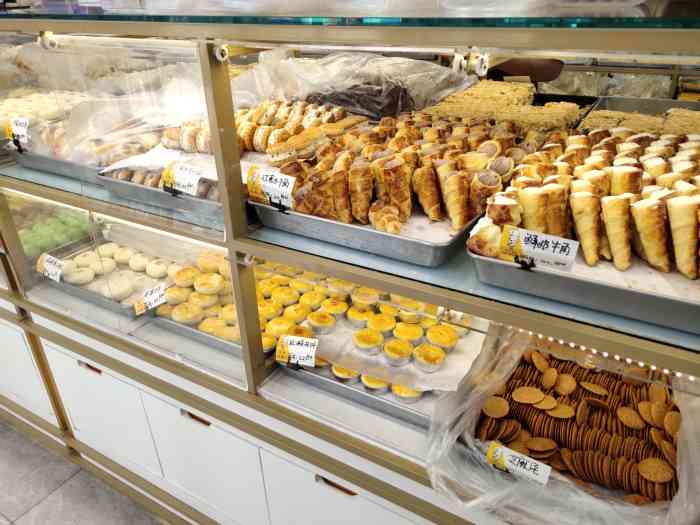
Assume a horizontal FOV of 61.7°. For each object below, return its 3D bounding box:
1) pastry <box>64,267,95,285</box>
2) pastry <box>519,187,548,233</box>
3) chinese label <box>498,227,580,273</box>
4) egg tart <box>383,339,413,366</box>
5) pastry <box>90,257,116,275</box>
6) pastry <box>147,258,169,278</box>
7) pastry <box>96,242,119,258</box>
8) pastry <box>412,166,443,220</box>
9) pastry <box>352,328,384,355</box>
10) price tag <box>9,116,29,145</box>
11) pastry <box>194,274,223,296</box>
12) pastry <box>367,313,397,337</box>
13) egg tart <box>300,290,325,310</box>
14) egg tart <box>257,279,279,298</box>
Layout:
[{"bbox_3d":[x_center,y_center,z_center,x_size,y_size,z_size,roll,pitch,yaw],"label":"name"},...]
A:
[{"bbox_3d":[-0.771,0.036,1.669,0.075,0.041,0.075,14,31,29],"label":"pastry"},{"bbox_3d":[0.300,-0.062,0.940,0.044,0.108,0.044,0,18,36],"label":"pastry"},{"bbox_3d":[0.254,-0.018,0.789,0.100,0.055,0.008,15,40,23],"label":"chinese label"},{"bbox_3d":[0.109,0.203,1.301,0.068,0.031,0.068,-2,27,1],"label":"egg tart"},{"bbox_3d":[-0.756,0.009,1.802,0.071,0.040,0.071,-2,27,1],"label":"pastry"},{"bbox_3d":[-0.554,0.017,1.687,0.066,0.046,0.066,-2,27,1],"label":"pastry"},{"bbox_3d":[-0.748,-0.038,1.813,0.067,0.043,0.067,14,31,29],"label":"pastry"},{"bbox_3d":[0.146,-0.126,1.069,0.044,0.098,0.044,-11,5,1],"label":"pastry"},{"bbox_3d":[0.042,0.176,1.296,0.069,0.034,0.069,-2,27,1],"label":"pastry"},{"bbox_3d":[-0.823,-0.327,1.452,0.092,0.062,0.008,14,22,30],"label":"price tag"},{"bbox_3d":[-0.365,0.055,1.524,0.076,0.045,0.076,-2,27,1],"label":"pastry"},{"bbox_3d":[0.076,0.157,1.394,0.069,0.031,0.069,-2,27,1],"label":"pastry"},{"bbox_3d":[-0.100,0.096,1.524,0.066,0.036,0.066,-2,27,1],"label":"egg tart"},{"bbox_3d":[-0.217,0.069,1.536,0.068,0.034,0.068,-2,27,1],"label":"egg tart"}]

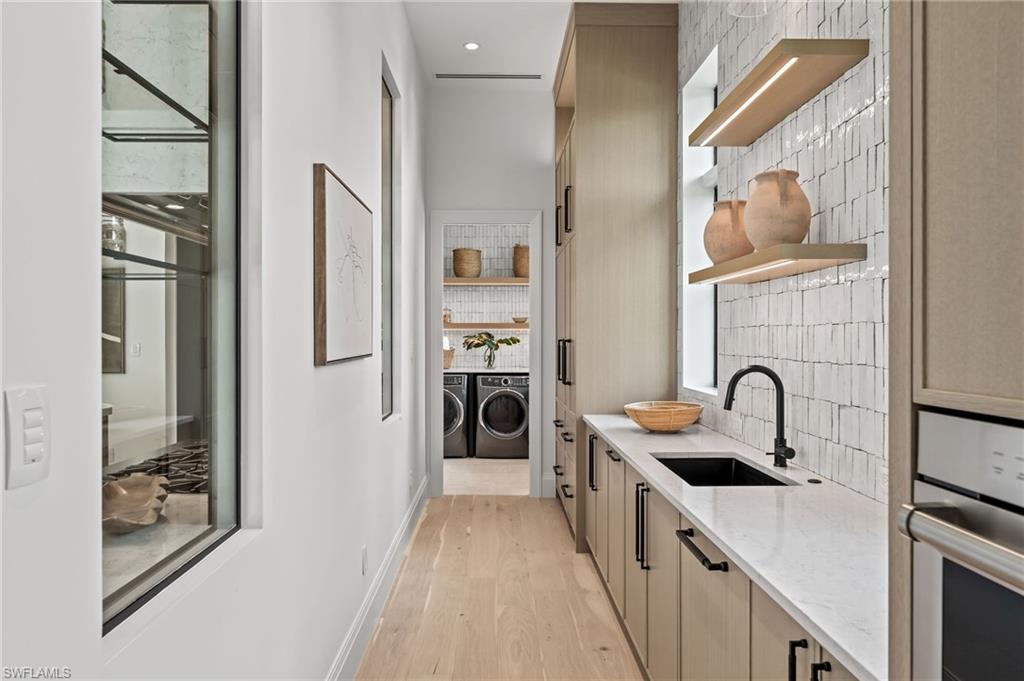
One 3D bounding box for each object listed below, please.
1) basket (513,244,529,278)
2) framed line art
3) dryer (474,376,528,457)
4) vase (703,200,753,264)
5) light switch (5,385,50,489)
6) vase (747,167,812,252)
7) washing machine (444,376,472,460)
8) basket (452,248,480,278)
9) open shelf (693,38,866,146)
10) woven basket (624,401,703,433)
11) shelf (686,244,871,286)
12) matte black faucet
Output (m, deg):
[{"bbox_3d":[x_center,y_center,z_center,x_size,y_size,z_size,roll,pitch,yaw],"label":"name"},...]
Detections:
[{"bbox_3d":[0.184,-0.982,8.583,0.340,0.411,0.340,0,0,-1],"label":"basket"},{"bbox_3d":[-0.618,-0.243,2.572,0.039,0.632,0.836,0,0,-1],"label":"framed line art"},{"bbox_3d":[-0.073,0.891,8.296,0.686,0.972,0.780,0,0,-1],"label":"dryer"},{"bbox_3d":[0.968,-0.459,3.009,0.232,0.303,0.232,0,0,-1],"label":"vase"},{"bbox_3d":[-0.588,0.118,0.832,0.009,0.118,0.074,0,0,-1],"label":"light switch"},{"bbox_3d":[0.981,-0.465,2.516,0.230,0.320,0.230,0,0,-1],"label":"vase"},{"bbox_3d":[-0.877,0.891,8.275,0.686,0.972,0.780,0,0,-1],"label":"washing machine"},{"bbox_3d":[-0.562,-0.960,8.564,0.350,0.365,0.350,0,0,-1],"label":"basket"},{"bbox_3d":[0.980,-0.931,2.673,0.277,0.050,1.025,0,0,-1],"label":"open shelf"},{"bbox_3d":[0.826,0.418,3.690,0.415,0.138,0.415,0,0,0],"label":"woven basket"},{"bbox_3d":[0.977,-0.282,2.670,0.280,0.049,1.005,0,0,-1],"label":"shelf"},{"bbox_3d":[0.955,0.296,2.642,0.245,0.395,0.115,0,0,-1],"label":"matte black faucet"}]

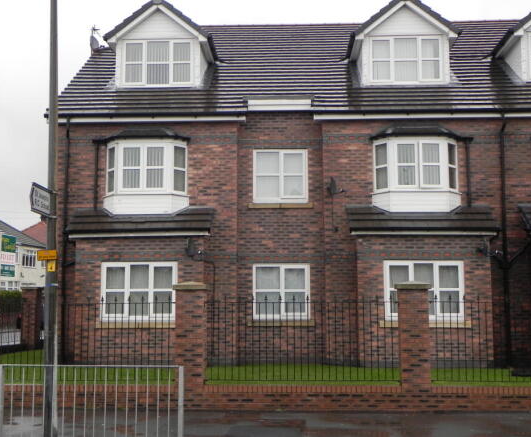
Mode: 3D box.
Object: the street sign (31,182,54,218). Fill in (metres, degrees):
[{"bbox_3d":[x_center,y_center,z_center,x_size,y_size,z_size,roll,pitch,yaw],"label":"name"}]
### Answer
[{"bbox_3d":[-2.540,-0.201,8.833,0.050,0.294,0.650,-1,-6,5],"label":"street sign"}]

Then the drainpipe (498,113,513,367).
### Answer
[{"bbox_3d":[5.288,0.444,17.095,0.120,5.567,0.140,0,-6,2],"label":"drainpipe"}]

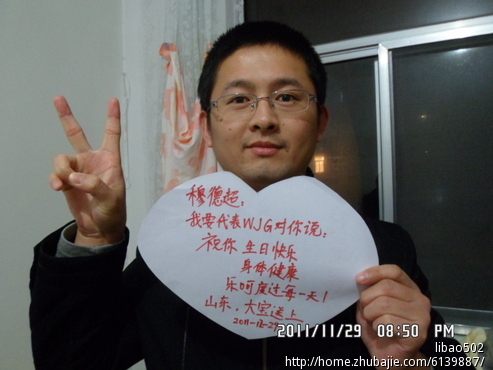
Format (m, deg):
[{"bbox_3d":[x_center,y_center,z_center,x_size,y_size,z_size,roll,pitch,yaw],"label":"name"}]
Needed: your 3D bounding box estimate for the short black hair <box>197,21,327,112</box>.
[{"bbox_3d":[0.024,-0.168,0.630,0.196,0.172,0.205,-2,-3,2],"label":"short black hair"}]

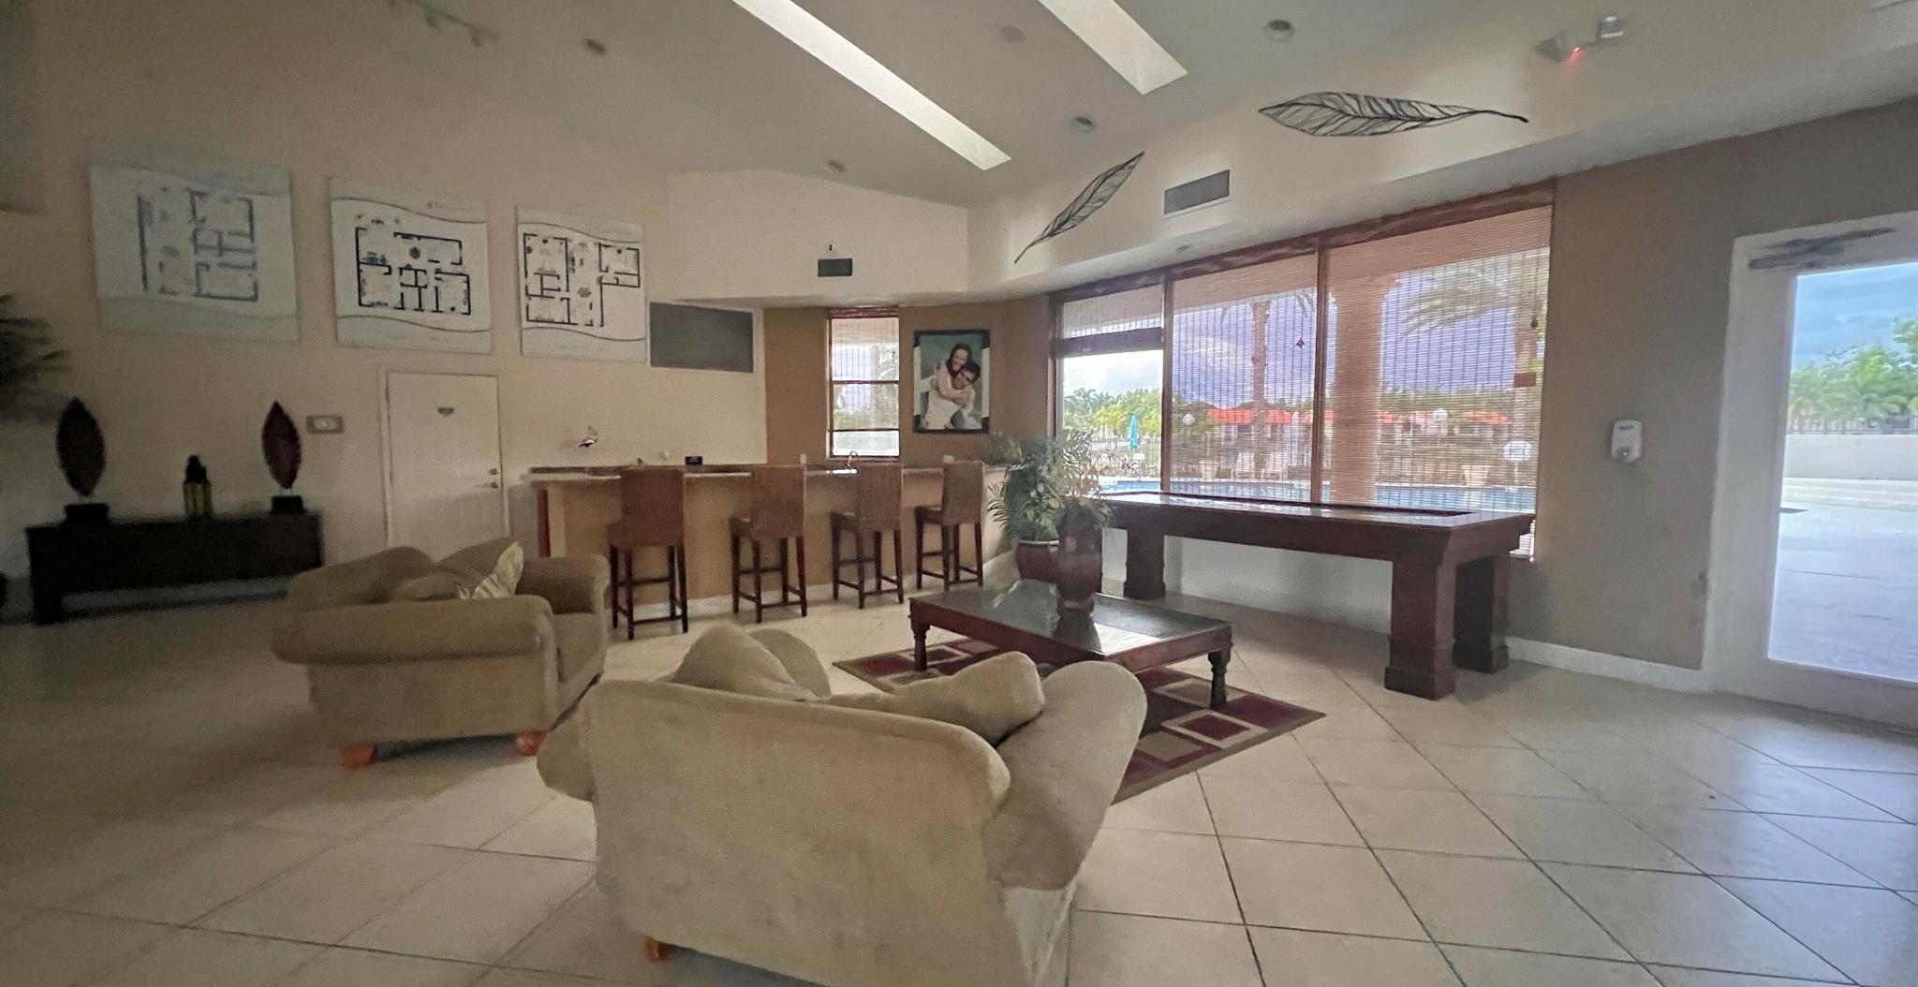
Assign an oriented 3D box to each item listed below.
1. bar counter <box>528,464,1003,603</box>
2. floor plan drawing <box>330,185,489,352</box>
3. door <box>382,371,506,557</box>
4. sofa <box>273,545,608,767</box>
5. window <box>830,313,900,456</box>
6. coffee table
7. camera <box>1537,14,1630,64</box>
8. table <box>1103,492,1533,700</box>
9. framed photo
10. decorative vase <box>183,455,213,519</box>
[{"bbox_3d":[-1.433,0.373,6.360,4.100,1.140,0.800,-3,5,-35],"label":"bar counter"},{"bbox_3d":[-5.234,-2.141,6.934,1.210,1.530,0.045,-3,5,-35],"label":"floor plan drawing"},{"bbox_3d":[-5.097,-0.138,7.180,0.930,2.070,0.080,-3,5,-35],"label":"door"},{"bbox_3d":[-2.328,0.727,3.547,0.880,0.820,1.360,-1,4,-11],"label":"sofa"},{"bbox_3d":[-1.113,-1.290,8.493,0.837,1.692,0.110,0,4,8],"label":"window"},{"bbox_3d":[0.549,0.869,4.044,0.938,0.436,1.514,-3,5,-38],"label":"coffee table"},{"bbox_3d":[3.080,-2.240,3.554,0.123,0.164,0.329,-3,5,-38],"label":"camera"},{"bbox_3d":[2.103,0.541,5.063,1.130,0.934,2.740,-3,5,-38],"label":"table"},{"bbox_3d":[-0.084,-1.274,8.252,0.890,1.170,0.050,1,4,15],"label":"framed photo"},{"bbox_3d":[-6.375,-0.052,6.044,0.170,0.530,0.150,-3,5,-35],"label":"decorative vase"}]

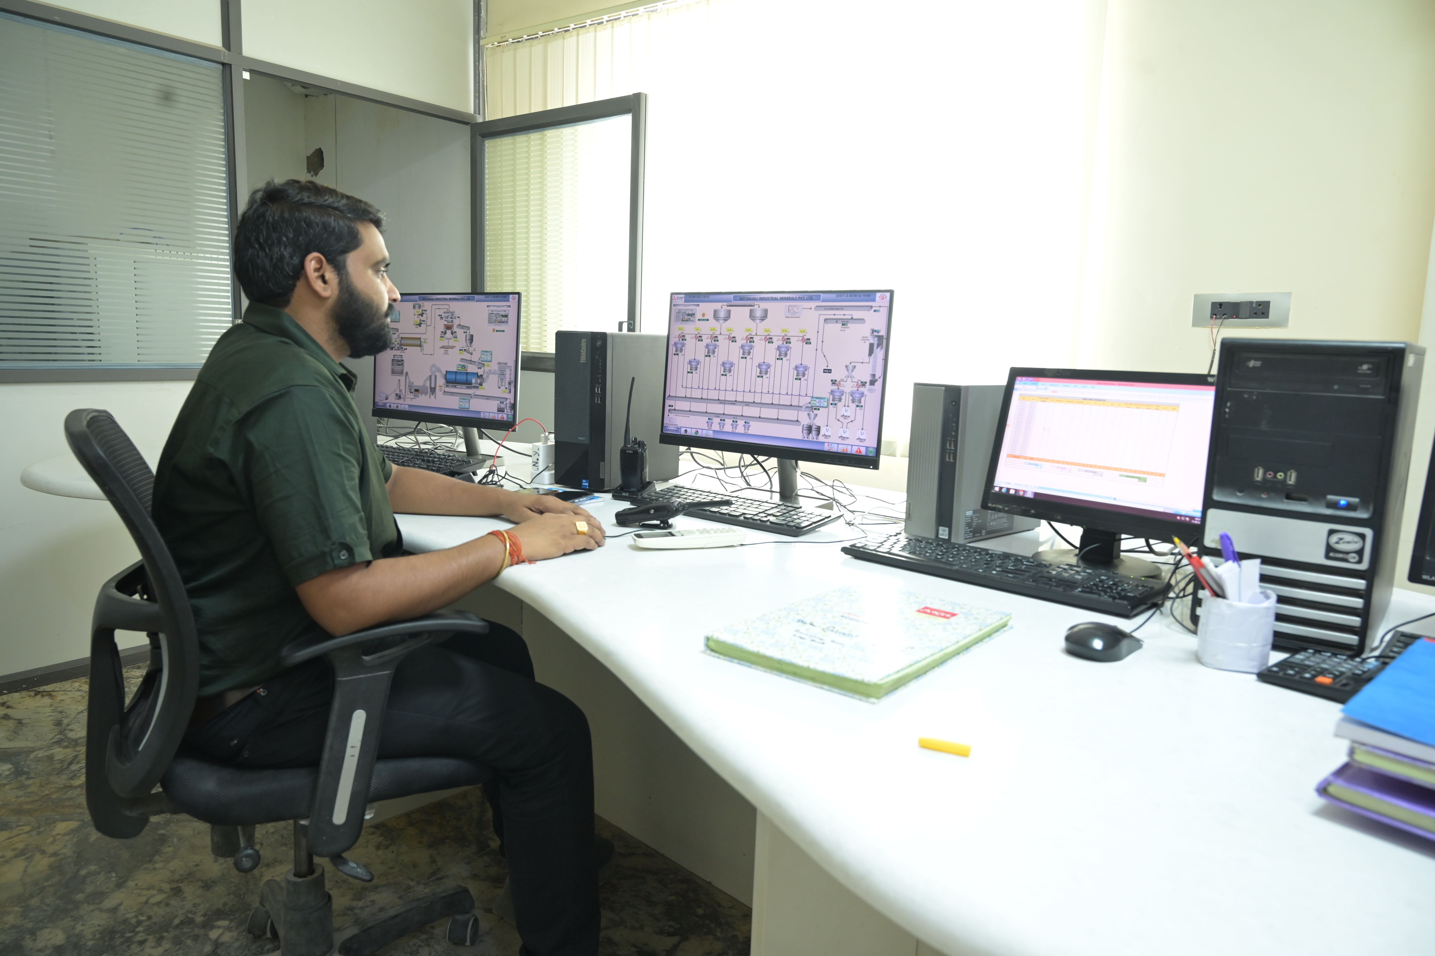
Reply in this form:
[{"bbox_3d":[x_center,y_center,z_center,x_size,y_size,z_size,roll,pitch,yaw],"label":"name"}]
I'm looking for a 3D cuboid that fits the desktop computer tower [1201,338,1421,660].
[{"bbox_3d":[0.768,0.003,1.232,0.178,0.346,0.359,9,11,39],"label":"desktop computer tower"}]

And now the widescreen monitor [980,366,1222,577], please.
[{"bbox_3d":[0.602,-0.012,1.466,0.170,0.301,0.375,-6,11,-43],"label":"widescreen monitor"}]

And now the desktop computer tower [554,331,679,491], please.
[{"bbox_3d":[-0.220,-0.160,2.184,0.143,0.335,0.281,7,10,31],"label":"desktop computer tower"}]

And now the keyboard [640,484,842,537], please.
[{"bbox_3d":[0.019,0.055,1.810,0.425,0.028,0.150,9,10,38],"label":"keyboard"}]

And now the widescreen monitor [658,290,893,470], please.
[{"bbox_3d":[0.107,-0.192,1.789,0.490,0.303,0.050,8,7,36],"label":"widescreen monitor"}]

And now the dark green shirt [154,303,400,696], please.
[{"bbox_3d":[-0.644,0.013,1.400,0.330,0.520,0.460,-3,10,-32],"label":"dark green shirt"}]

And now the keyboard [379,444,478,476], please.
[{"bbox_3d":[-0.752,-0.038,2.234,0.440,0.036,0.150,7,10,33],"label":"keyboard"}]

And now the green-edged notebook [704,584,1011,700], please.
[{"bbox_3d":[0.168,0.171,1.076,0.207,0.020,0.330,9,10,38],"label":"green-edged notebook"}]

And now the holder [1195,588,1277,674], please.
[{"bbox_3d":[0.562,0.165,1.038,0.073,0.071,0.073,9,11,39],"label":"holder"}]

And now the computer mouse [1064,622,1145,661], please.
[{"bbox_3d":[0.425,0.175,1.050,0.105,0.038,0.061,-4,10,-38],"label":"computer mouse"}]

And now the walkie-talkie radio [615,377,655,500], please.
[{"bbox_3d":[-0.164,-0.082,1.939,0.070,0.245,0.065,8,10,38],"label":"walkie-talkie radio"}]

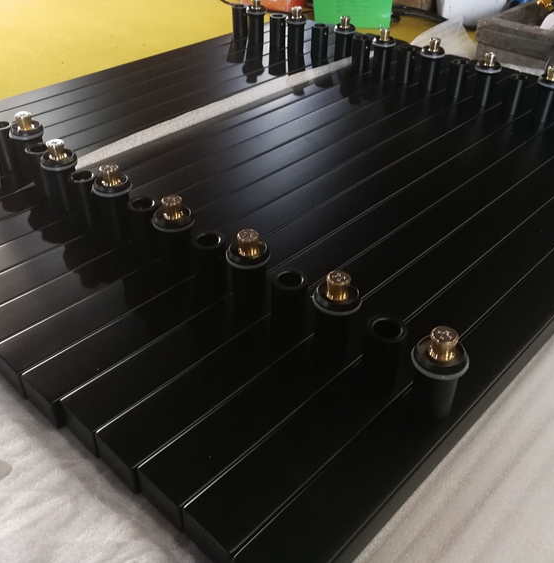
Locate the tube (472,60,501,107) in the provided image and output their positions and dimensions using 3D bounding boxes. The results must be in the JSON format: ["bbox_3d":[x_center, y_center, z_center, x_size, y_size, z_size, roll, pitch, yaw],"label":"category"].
[{"bbox_3d":[0.282,-0.268,0.793,0.034,0.052,0.034,32,49,33],"label":"tube"}]

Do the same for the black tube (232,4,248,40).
[{"bbox_3d":[-0.064,-0.450,1.021,0.026,0.046,0.026,0,39,0],"label":"black tube"}]

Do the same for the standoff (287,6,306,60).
[{"bbox_3d":[0.031,-0.400,0.931,0.035,0.067,0.035,0,39,0],"label":"standoff"}]

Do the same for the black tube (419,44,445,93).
[{"bbox_3d":[0.219,-0.303,0.833,0.034,0.056,0.034,0,39,0],"label":"black tube"}]

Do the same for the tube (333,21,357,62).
[{"bbox_3d":[0.102,-0.368,0.891,0.035,0.067,0.035,0,39,0],"label":"tube"}]

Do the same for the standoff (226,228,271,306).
[{"bbox_3d":[-0.022,-0.008,0.459,0.035,0.066,0.035,0,39,0],"label":"standoff"}]

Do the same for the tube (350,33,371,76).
[{"bbox_3d":[0.125,-0.343,0.882,0.026,0.046,0.026,0,38,0],"label":"tube"}]

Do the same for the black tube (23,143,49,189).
[{"bbox_3d":[-0.233,-0.111,0.581,0.025,0.045,0.025,32,48,33],"label":"black tube"}]

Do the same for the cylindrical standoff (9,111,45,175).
[{"bbox_3d":[-0.259,-0.144,0.618,0.035,0.067,0.035,0,39,0],"label":"cylindrical standoff"}]

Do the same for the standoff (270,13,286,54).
[{"bbox_3d":[0.002,-0.406,0.949,0.025,0.045,0.025,0,39,0],"label":"standoff"}]

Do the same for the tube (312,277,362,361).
[{"bbox_3d":[0.040,0.024,0.400,0.032,0.064,0.032,0,39,0],"label":"tube"}]

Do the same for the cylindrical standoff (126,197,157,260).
[{"bbox_3d":[-0.112,-0.047,0.502,0.025,0.045,0.025,0,39,0],"label":"cylindrical standoff"}]

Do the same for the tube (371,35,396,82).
[{"bbox_3d":[0.155,-0.334,0.856,0.035,0.063,0.035,0,38,0],"label":"tube"}]

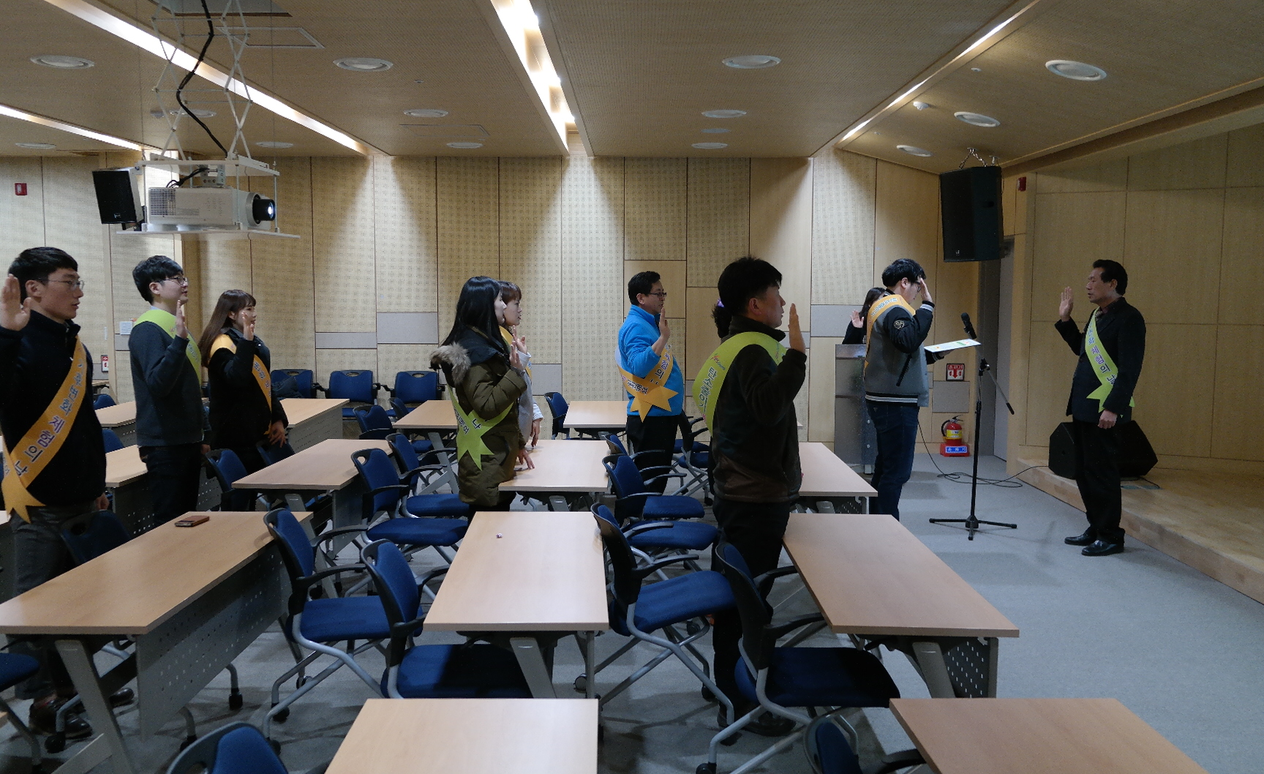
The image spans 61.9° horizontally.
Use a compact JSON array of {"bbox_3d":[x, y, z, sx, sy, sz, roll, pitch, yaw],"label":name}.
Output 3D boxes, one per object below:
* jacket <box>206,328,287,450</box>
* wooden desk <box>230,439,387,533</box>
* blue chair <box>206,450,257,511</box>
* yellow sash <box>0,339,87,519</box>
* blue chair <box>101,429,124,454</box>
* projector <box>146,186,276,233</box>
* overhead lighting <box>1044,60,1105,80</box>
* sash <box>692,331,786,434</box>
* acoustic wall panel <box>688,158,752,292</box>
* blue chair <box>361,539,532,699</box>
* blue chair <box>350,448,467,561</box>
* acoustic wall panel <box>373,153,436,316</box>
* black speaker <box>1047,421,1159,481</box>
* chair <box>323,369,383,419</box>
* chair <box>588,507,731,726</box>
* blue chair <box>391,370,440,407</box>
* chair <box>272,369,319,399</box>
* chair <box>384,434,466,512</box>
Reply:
[{"bbox_3d":[-2.023,0.026,5.527,0.360,0.670,0.430,1,5,6],"label":"jacket"},{"bbox_3d":[-1.560,0.738,5.533,0.510,0.725,1.420,0,6,1],"label":"wooden desk"},{"bbox_3d":[-1.789,0.696,5.142,0.560,0.815,0.570,0,5,0],"label":"blue chair"},{"bbox_3d":[-2.075,0.147,3.741,0.250,0.670,0.380,2,6,22],"label":"yellow sash"},{"bbox_3d":[-2.724,0.632,5.774,0.560,0.815,0.570,0,5,0],"label":"blue chair"},{"bbox_3d":[-1.814,-0.768,4.633,0.480,0.185,0.420,0,6,0],"label":"projector"},{"bbox_3d":[2.412,-1.721,5.724,0.315,0.050,0.315,14,5,-1],"label":"overhead lighting"},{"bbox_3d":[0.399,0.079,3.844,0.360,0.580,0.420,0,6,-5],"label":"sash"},{"bbox_3d":[0.861,-1.630,10.476,0.617,1.289,0.040,0,5,0],"label":"acoustic wall panel"},{"bbox_3d":[-0.484,0.885,3.209,0.580,0.810,0.570,0,5,0],"label":"blue chair"},{"bbox_3d":[-1.078,0.702,5.119,0.560,0.815,0.570,1,5,5],"label":"blue chair"},{"bbox_3d":[-2.135,-1.436,9.961,0.590,1.467,0.030,0,5,0],"label":"acoustic wall panel"},{"bbox_3d":[3.817,0.503,8.528,0.600,0.410,0.500,-1,5,-12],"label":"black speaker"},{"bbox_3d":[-2.574,0.274,9.731,0.570,0.810,0.580,0,5,0],"label":"chair"},{"bbox_3d":[0.107,0.828,3.835,0.560,0.815,0.570,0,5,-4],"label":"chair"},{"bbox_3d":[-2.129,0.256,10.346,0.540,0.830,0.560,0,5,0],"label":"blue chair"},{"bbox_3d":[-3.356,0.250,10.346,0.540,0.830,0.560,0,5,0],"label":"chair"},{"bbox_3d":[-0.981,0.656,5.651,0.580,0.810,0.570,0,5,0],"label":"chair"}]

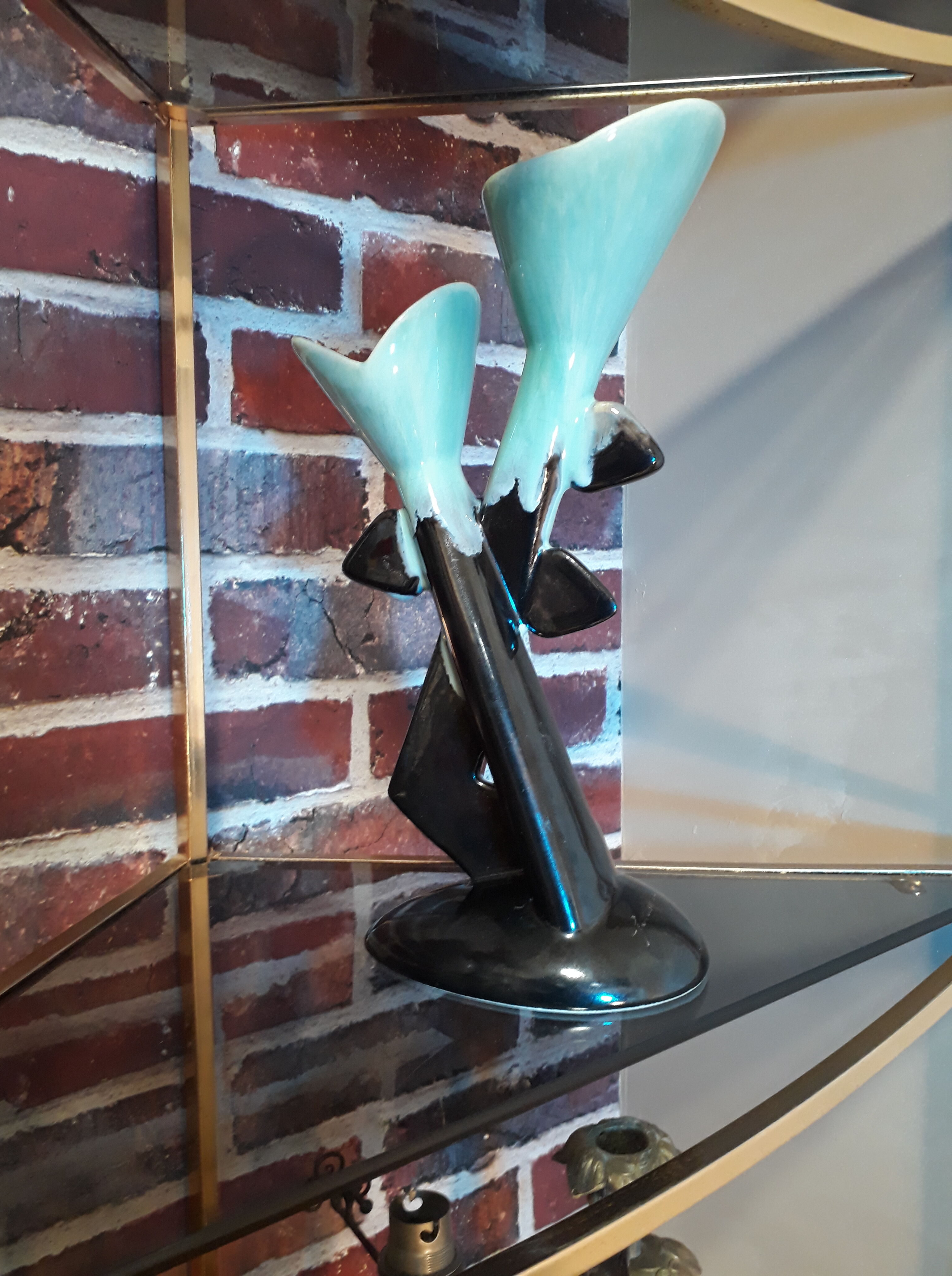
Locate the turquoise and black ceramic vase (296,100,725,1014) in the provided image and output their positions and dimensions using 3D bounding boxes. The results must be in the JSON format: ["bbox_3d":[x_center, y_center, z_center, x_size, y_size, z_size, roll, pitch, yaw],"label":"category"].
[{"bbox_3d":[0.010,-0.033,0.399,0.173,0.329,0.107,2,6,20],"label":"turquoise and black ceramic vase"}]

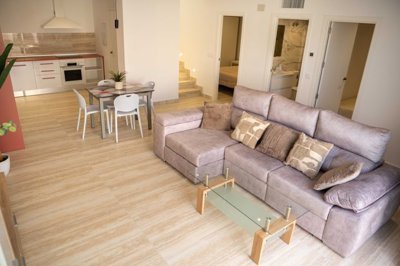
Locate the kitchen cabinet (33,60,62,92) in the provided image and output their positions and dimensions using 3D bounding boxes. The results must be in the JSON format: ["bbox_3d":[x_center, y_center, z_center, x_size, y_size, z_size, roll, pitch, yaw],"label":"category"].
[{"bbox_3d":[-4.056,-1.515,7.070,0.596,0.838,0.568,-14,26,-36],"label":"kitchen cabinet"}]

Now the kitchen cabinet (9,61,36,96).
[{"bbox_3d":[-4.528,-1.385,6.728,0.598,0.867,0.568,-14,26,-36],"label":"kitchen cabinet"}]

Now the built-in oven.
[{"bbox_3d":[-3.572,-1.715,7.387,0.614,0.638,0.558,-14,26,-36],"label":"built-in oven"}]

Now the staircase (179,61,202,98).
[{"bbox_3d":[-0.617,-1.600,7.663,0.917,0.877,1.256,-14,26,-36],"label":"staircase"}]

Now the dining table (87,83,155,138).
[{"bbox_3d":[-1.400,-0.410,4.700,0.942,0.733,0.713,-14,26,-36],"label":"dining table"}]

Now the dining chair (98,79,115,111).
[{"bbox_3d":[-1.638,-0.524,4.895,0.469,0.788,0.509,-14,26,-36],"label":"dining chair"}]

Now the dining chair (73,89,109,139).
[{"bbox_3d":[-1.828,-0.365,4.465,0.494,0.788,0.479,-14,26,-36],"label":"dining chair"}]

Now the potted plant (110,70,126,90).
[{"bbox_3d":[-1.398,-0.915,4.580,0.264,0.294,0.264,-14,26,-36],"label":"potted plant"}]

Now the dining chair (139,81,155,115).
[{"bbox_3d":[-1.121,-0.521,4.940,0.489,0.788,0.459,-14,26,-36],"label":"dining chair"}]

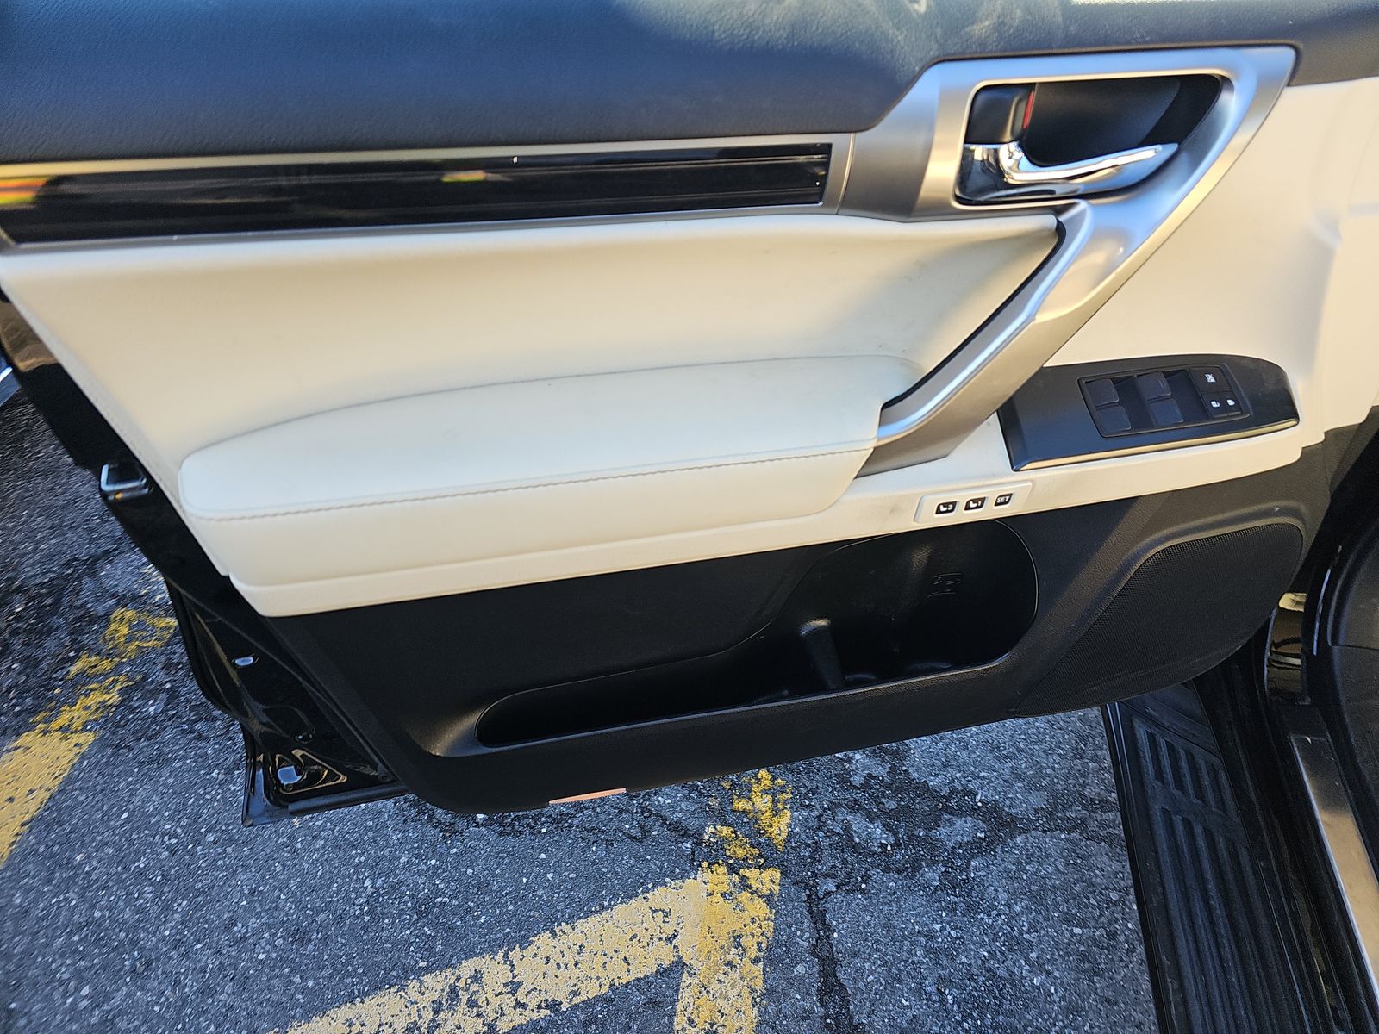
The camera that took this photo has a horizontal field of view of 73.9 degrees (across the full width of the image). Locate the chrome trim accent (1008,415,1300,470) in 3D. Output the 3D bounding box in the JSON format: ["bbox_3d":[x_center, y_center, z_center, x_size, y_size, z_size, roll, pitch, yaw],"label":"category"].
[{"bbox_3d":[0.378,-0.060,0.733,0.263,0.010,0.013,-9,45,-12],"label":"chrome trim accent"}]

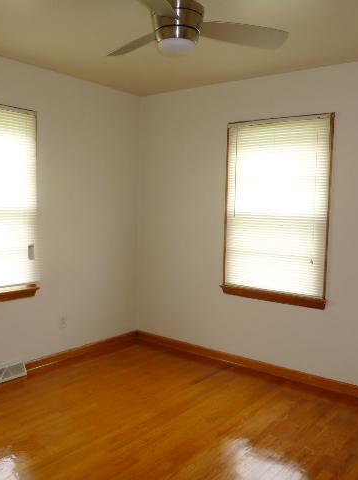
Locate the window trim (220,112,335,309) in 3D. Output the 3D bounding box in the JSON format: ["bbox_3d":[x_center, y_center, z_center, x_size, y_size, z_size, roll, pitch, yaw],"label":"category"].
[{"bbox_3d":[0.756,-0.262,3.548,0.865,1.370,0.050,5,6,38],"label":"window trim"}]

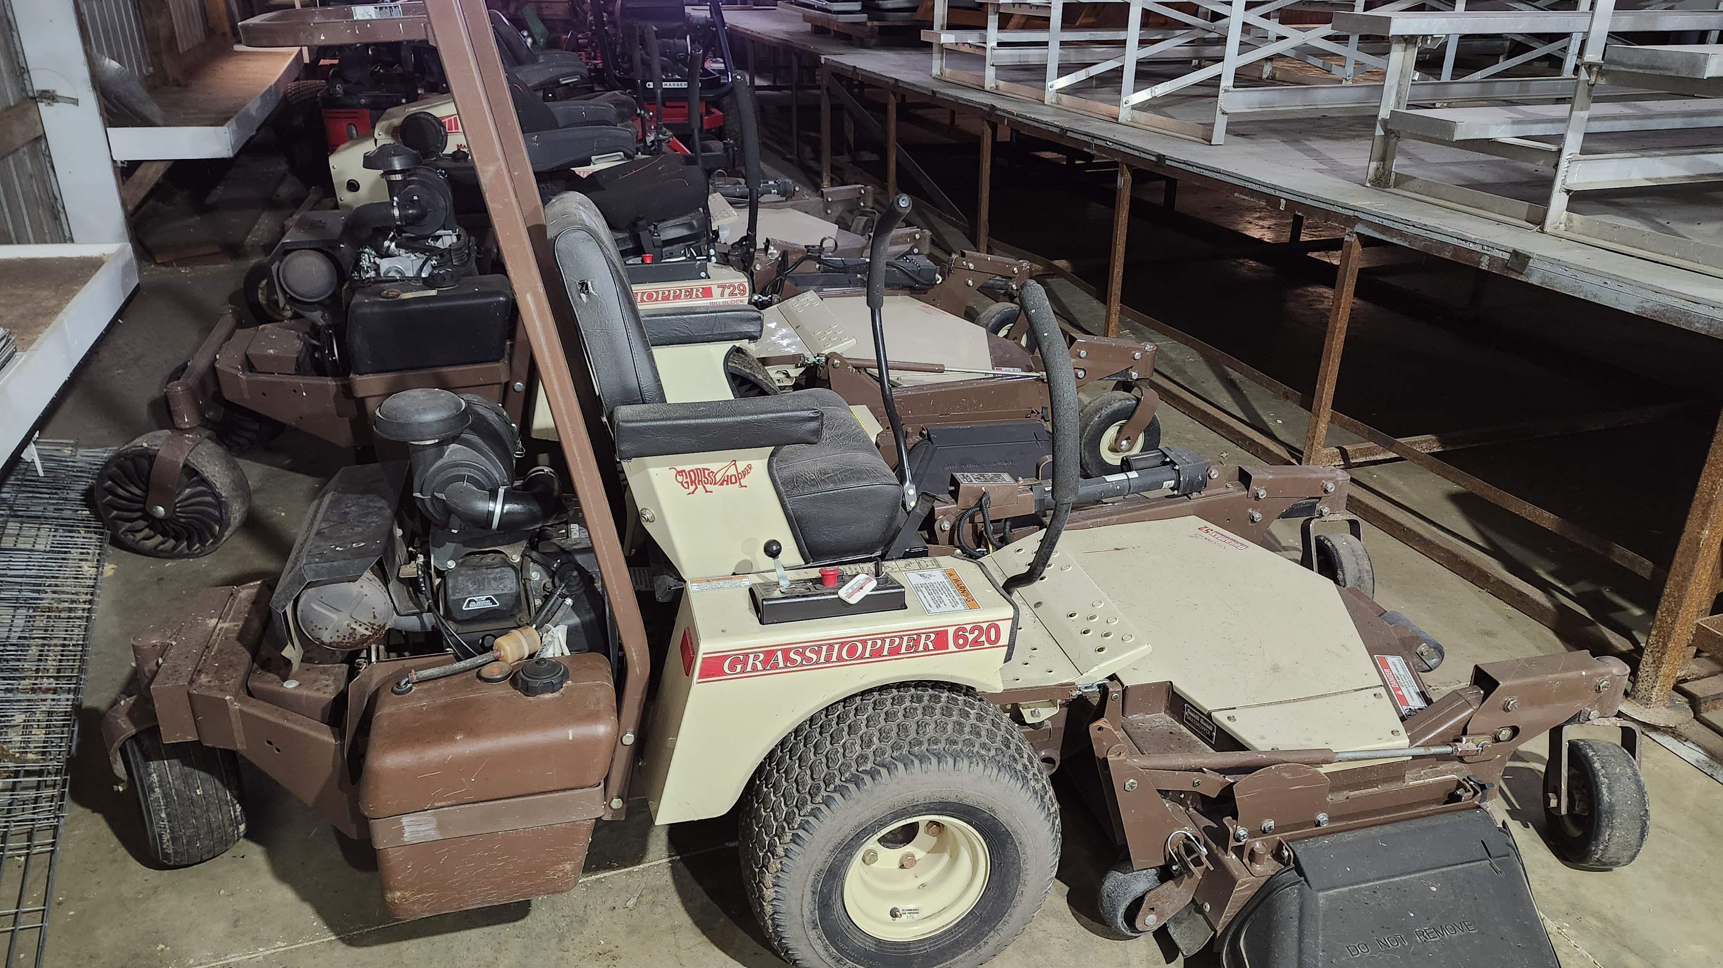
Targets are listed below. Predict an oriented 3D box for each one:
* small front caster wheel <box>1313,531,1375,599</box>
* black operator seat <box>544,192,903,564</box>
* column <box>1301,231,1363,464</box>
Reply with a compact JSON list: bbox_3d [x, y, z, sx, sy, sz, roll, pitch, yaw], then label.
[{"bbox_3d":[1.200,0.240,2.914,0.100,0.230,0.230,-4,25,-11],"label":"small front caster wheel"},{"bbox_3d":[-0.245,-0.232,1.952,0.515,0.575,0.610,-5,25,-12],"label":"black operator seat"},{"bbox_3d":[1.531,-0.416,3.716,0.047,0.780,0.047,-8,25,-18],"label":"column"}]

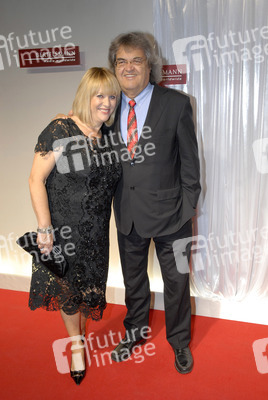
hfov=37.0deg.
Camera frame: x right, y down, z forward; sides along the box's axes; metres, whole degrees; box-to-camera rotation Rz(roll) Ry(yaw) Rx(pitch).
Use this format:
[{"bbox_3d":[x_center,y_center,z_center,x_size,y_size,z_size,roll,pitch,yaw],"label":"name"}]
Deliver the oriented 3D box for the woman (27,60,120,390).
[{"bbox_3d":[-0.296,0.149,2.148,0.500,1.630,0.420,-4,16,-10],"label":"woman"}]

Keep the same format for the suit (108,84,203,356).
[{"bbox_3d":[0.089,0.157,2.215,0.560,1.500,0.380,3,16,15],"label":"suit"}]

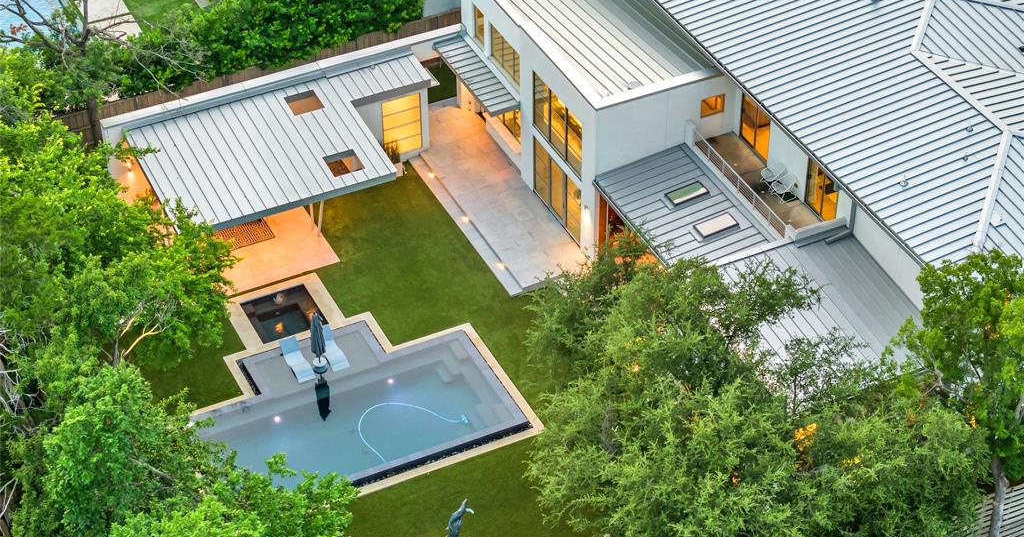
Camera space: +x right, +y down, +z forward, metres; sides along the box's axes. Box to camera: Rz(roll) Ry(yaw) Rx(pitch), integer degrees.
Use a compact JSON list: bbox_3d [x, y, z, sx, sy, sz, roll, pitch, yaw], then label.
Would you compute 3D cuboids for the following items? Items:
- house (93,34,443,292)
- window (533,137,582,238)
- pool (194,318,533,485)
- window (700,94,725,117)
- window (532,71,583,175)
[{"bbox_3d":[-7.743,-3.585,75.254,12.167,3.780,7.147,-18,43,-20],"label":"house"},{"bbox_3d":[1.715,-2.793,75.112,0.150,2.386,3.721,-18,43,-20],"label":"window"},{"bbox_3d":[-5.594,5.069,68.965,10.272,1.306,7.327,-18,43,-20],"label":"pool"},{"bbox_3d":[6.968,-5.682,72.097,0.933,0.721,0.135,-18,43,-20],"label":"window"},{"bbox_3d":[1.677,-5.043,73.300,0.150,2.303,3.721,-18,43,-20],"label":"window"}]

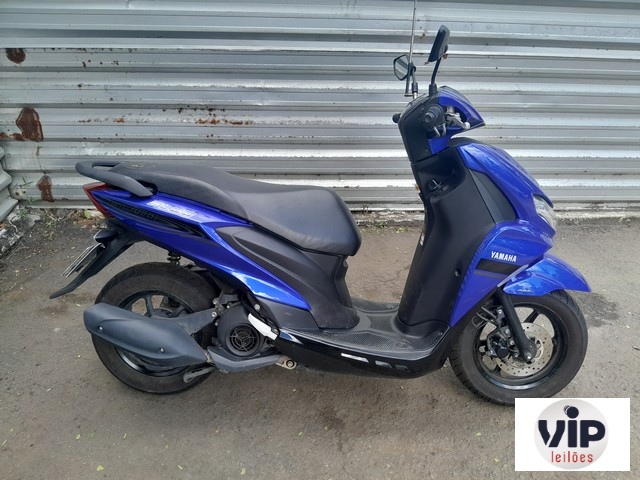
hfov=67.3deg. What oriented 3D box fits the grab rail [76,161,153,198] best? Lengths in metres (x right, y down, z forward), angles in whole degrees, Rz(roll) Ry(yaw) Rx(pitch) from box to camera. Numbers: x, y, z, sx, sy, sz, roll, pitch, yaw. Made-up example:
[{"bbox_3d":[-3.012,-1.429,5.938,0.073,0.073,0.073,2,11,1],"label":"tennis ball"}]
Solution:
[{"bbox_3d":[-0.680,-0.211,1.641,0.310,0.110,0.250,1,13,2],"label":"grab rail"}]

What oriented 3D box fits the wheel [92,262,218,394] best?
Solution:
[{"bbox_3d":[-0.582,0.329,1.759,0.503,0.503,0.118,1,13,2],"label":"wheel"}]

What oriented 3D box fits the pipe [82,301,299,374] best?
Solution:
[{"bbox_3d":[-0.442,0.333,1.606,0.670,0.265,0.180,1,13,2],"label":"pipe"}]

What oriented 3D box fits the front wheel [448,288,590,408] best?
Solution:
[{"bbox_3d":[0.704,0.364,1.716,0.487,0.487,0.108,1,12,0],"label":"front wheel"}]

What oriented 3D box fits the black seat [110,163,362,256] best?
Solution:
[{"bbox_3d":[-0.281,-0.115,1.648,0.860,0.280,0.300,1,13,2],"label":"black seat"}]

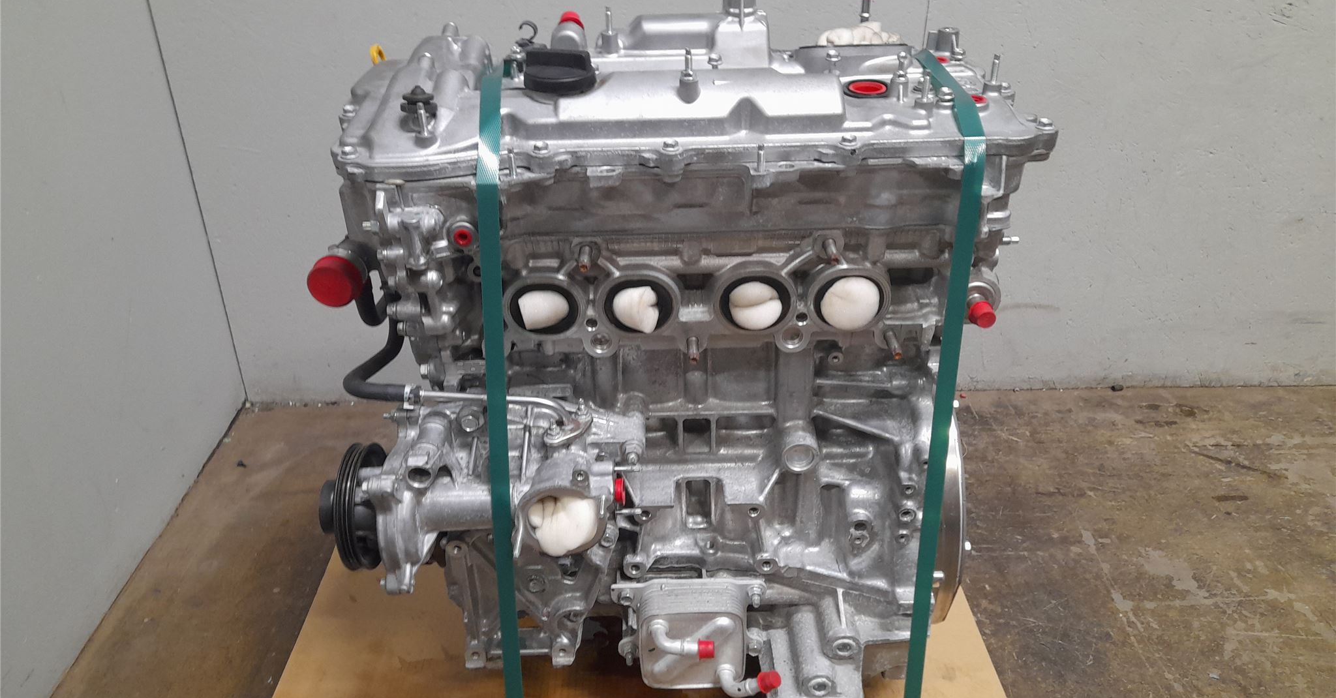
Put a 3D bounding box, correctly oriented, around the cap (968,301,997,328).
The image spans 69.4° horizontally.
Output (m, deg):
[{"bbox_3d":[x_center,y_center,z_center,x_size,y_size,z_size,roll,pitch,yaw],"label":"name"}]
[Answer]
[{"bbox_3d":[0.260,-0.028,0.800,0.020,0.020,0.019,-4,31,-8],"label":"cap"}]

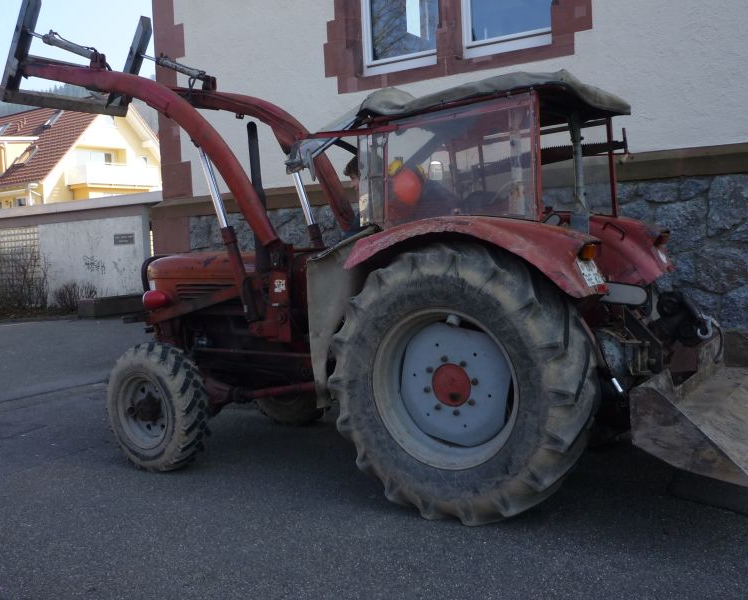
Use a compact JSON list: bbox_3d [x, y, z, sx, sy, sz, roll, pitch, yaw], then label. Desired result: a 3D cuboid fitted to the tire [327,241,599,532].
[{"bbox_3d":[0.421,0.428,3.894,1.400,1.400,0.380,1,7,34],"label":"tire"}]

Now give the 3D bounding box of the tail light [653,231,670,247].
[{"bbox_3d":[1.689,-0.358,4.481,0.080,0.095,0.090,1,7,34],"label":"tail light"}]

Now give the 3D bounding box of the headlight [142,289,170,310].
[{"bbox_3d":[-1.572,0.004,5.511,0.190,0.150,0.150,1,7,34],"label":"headlight"}]

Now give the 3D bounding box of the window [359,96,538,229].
[{"bbox_3d":[0.339,-0.661,3.854,1.030,0.600,0.040,1,7,34],"label":"window"}]

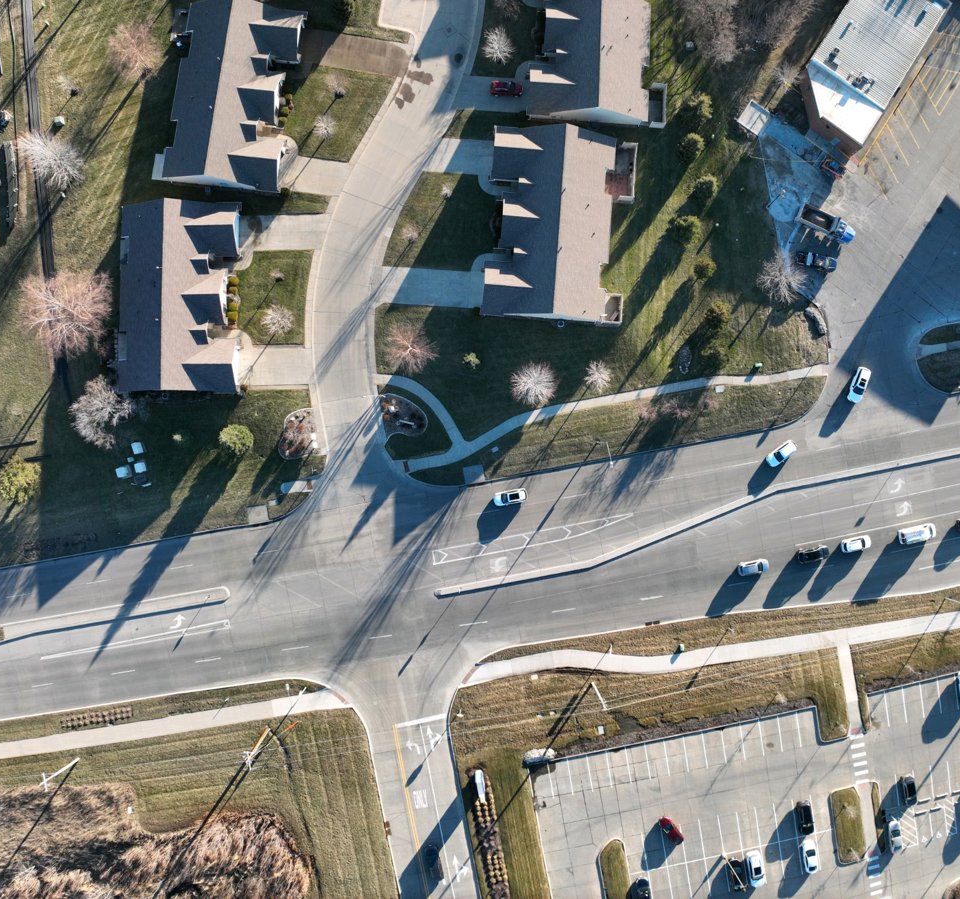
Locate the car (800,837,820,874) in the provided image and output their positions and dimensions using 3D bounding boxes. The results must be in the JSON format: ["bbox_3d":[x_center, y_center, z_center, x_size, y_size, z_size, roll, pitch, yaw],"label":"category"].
[{"bbox_3d":[45.132,55.526,113.746,1.800,1.450,4.600,-8,90,0],"label":"car"}]

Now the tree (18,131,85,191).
[{"bbox_3d":[-56.079,-37.737,109.358,6.800,8.500,6.800,0,90,0],"label":"tree"}]

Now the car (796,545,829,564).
[{"bbox_3d":[45.345,14.320,113.425,4.600,1.600,1.850,-11,90,0],"label":"car"}]

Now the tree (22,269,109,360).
[{"bbox_3d":[-55.857,-18.184,113.552,11.500,11.000,11.600,0,90,-1],"label":"tree"}]

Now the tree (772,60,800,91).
[{"bbox_3d":[41.100,-50.017,111.526,3.200,4.600,3.200,0,90,0],"label":"tree"}]

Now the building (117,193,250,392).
[{"bbox_3d":[-39.670,-20.030,110.350,16.700,6.300,25.600,1,90,0],"label":"building"}]

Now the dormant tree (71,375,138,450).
[{"bbox_3d":[-49.110,-4.730,109.350,8.200,8.300,9.200,0,90,0],"label":"dormant tree"}]

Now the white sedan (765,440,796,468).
[{"bbox_3d":[41.033,0.682,113.380,4.500,1.500,1.820,-36,90,0],"label":"white sedan"}]

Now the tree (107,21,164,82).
[{"bbox_3d":[-44.790,-51.890,109.250,6.900,8.500,6.900,0,90,0],"label":"tree"}]

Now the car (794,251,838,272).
[{"bbox_3d":[48.144,-26.770,119.064,5.500,1.900,2.000,13,90,0],"label":"car"}]

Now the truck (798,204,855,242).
[{"bbox_3d":[49.200,-31.970,118.539,8.400,3.000,2.500,22,90,0],"label":"truck"}]

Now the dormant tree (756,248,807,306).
[{"bbox_3d":[39.786,-22.716,110.486,6.200,7.000,6.200,0,90,0],"label":"dormant tree"}]

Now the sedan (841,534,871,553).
[{"bbox_3d":[51.050,12.880,112.770,4.650,1.470,1.830,-13,90,0],"label":"sedan"}]

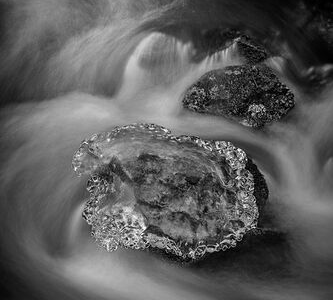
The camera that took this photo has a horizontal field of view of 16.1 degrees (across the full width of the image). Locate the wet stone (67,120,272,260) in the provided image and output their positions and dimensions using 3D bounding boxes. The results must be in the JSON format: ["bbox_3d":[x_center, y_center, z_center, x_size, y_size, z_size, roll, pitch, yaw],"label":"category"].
[{"bbox_3d":[0.010,0.108,2.998,0.480,0.170,0.370,0,42,0],"label":"wet stone"}]

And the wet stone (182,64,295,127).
[{"bbox_3d":[0.198,-0.147,3.241,0.300,0.130,0.190,-3,42,-4],"label":"wet stone"}]

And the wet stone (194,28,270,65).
[{"bbox_3d":[0.182,-0.291,3.353,0.210,0.090,0.130,0,42,0],"label":"wet stone"}]

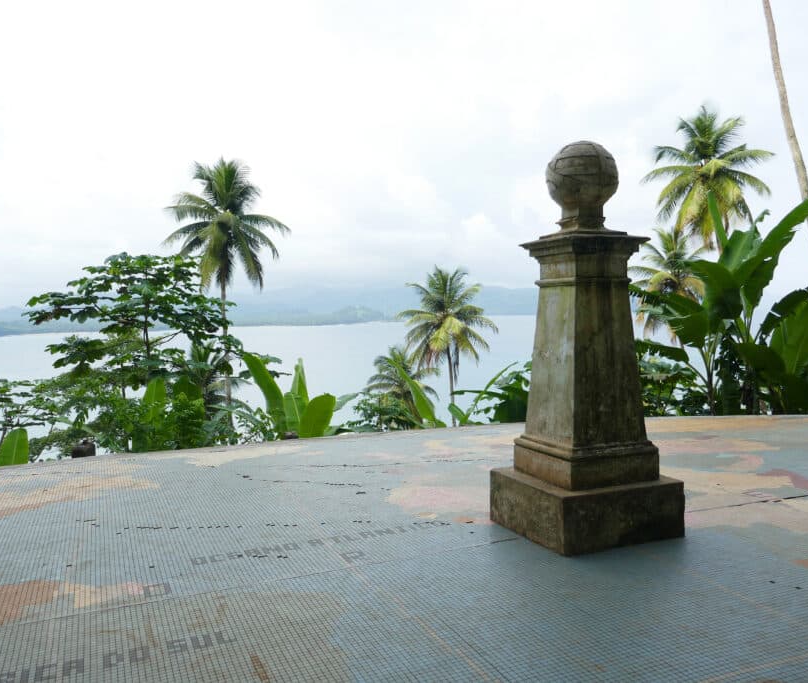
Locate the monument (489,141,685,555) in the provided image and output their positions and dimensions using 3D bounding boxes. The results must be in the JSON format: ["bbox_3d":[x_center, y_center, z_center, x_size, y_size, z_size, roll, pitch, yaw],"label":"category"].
[{"bbox_3d":[1.230,-0.035,4.890,0.929,2.660,0.927,-2,3,-21],"label":"monument"}]

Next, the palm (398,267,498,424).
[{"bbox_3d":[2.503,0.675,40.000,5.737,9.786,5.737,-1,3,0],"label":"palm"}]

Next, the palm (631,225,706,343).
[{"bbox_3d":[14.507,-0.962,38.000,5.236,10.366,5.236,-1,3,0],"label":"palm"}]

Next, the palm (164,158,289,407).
[{"bbox_3d":[-8.486,-2.127,34.000,5.928,13.242,5.928,-1,3,0],"label":"palm"}]

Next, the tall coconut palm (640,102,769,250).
[{"bbox_3d":[14.557,-3.848,34.000,6.215,14.772,6.215,-1,3,0],"label":"tall coconut palm"}]

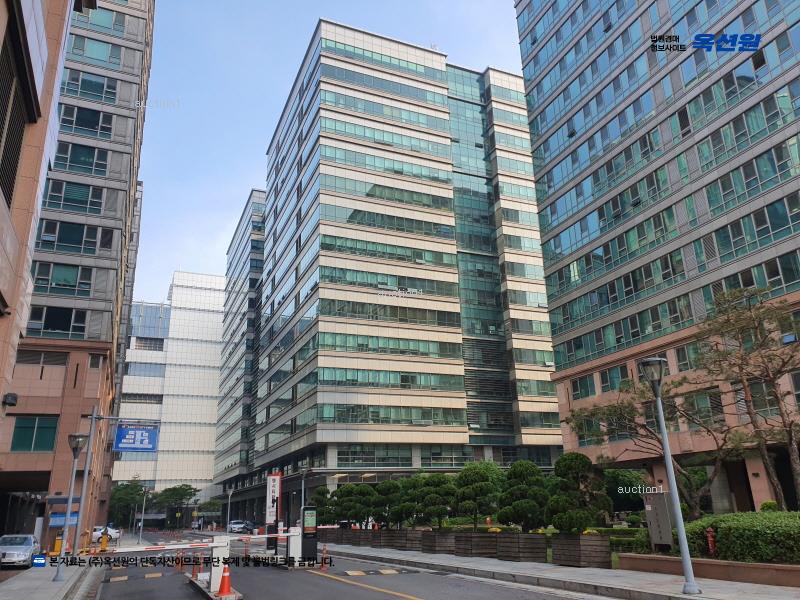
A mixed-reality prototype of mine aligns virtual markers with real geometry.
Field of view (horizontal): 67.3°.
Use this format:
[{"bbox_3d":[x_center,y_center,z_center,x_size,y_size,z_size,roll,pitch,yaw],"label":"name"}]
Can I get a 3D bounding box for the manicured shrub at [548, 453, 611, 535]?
[{"bbox_3d":[5.330,5.716,17.842,1.960,2.260,1.960,6,-21,-23],"label":"manicured shrub"}]

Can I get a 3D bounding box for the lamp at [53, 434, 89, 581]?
[{"bbox_3d":[-10.762,6.687,19.543,0.580,4.450,0.580,6,-21,-23],"label":"lamp"}]

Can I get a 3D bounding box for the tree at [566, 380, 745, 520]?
[{"bbox_3d":[8.967,5.233,21.112,5.400,4.710,4.800,-10,-21,21],"label":"tree"}]

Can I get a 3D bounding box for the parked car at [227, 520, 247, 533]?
[{"bbox_3d":[-20.822,28.799,76.466,1.830,1.480,4.600,6,-21,-23],"label":"parked car"}]

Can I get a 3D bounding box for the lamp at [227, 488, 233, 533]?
[{"bbox_3d":[-17.251,21.400,60.800,0.550,4.550,0.550,6,-21,-23],"label":"lamp"}]

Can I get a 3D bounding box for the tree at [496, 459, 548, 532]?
[{"bbox_3d":[4.167,6.657,20.359,1.730,2.320,1.730,6,-21,-23],"label":"tree"}]

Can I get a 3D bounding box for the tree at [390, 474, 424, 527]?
[{"bbox_3d":[0.313,9.761,28.964,1.740,2.380,1.740,-2,-19,-1],"label":"tree"}]

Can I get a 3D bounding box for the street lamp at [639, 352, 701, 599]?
[{"bbox_3d":[5.401,3.358,11.935,0.580,4.450,0.580,6,-21,-23],"label":"street lamp"}]

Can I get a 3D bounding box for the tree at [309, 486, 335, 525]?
[{"bbox_3d":[-5.250,13.932,40.445,1.820,2.610,1.820,6,-21,-23],"label":"tree"}]

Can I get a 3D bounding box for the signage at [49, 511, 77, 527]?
[{"bbox_3d":[-20.983,13.708,37.526,1.840,0.880,0.080,6,-21,-23],"label":"signage"}]

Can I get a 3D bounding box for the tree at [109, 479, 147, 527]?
[{"bbox_3d":[-40.631,30.567,89.597,5.670,7.480,5.670,6,-21,-23],"label":"tree"}]

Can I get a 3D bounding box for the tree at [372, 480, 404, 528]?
[{"bbox_3d":[-0.584,10.441,30.530,1.630,2.310,1.630,6,-21,-23],"label":"tree"}]

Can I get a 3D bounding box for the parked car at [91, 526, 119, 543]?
[{"bbox_3d":[-28.875,22.567,57.801,4.600,1.460,1.820,6,-21,-23],"label":"parked car"}]

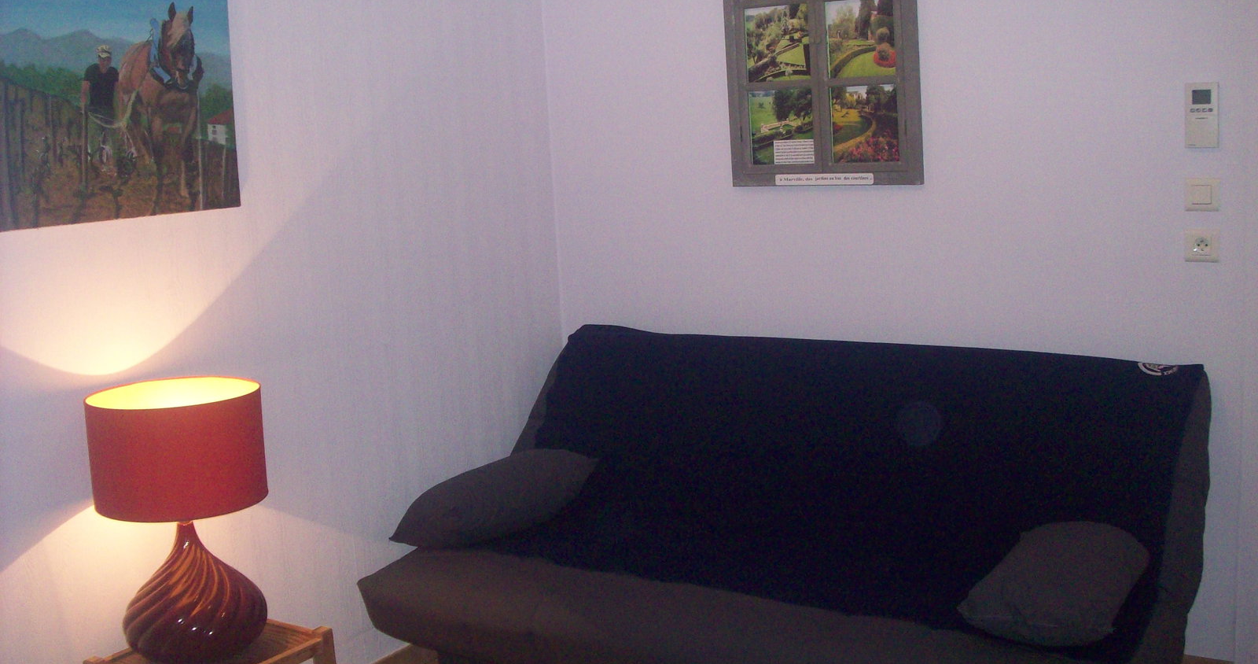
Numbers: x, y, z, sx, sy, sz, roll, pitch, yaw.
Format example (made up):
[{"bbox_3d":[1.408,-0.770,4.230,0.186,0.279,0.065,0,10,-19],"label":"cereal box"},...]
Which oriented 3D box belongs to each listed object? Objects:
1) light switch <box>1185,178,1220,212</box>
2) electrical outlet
[{"bbox_3d":[1.419,-0.339,3.327,0.080,0.081,0.012,3,11,33],"label":"light switch"},{"bbox_3d":[1.427,-0.215,3.346,0.080,0.081,0.012,3,11,33],"label":"electrical outlet"}]

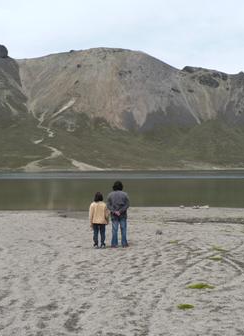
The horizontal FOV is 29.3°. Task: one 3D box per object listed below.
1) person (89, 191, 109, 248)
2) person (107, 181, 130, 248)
[{"bbox_3d":[-0.595,1.377,12.200,0.520,1.480,0.330,0,0,0],"label":"person"},{"bbox_3d":[-0.080,1.216,12.200,0.600,1.755,0.390,0,0,0],"label":"person"}]

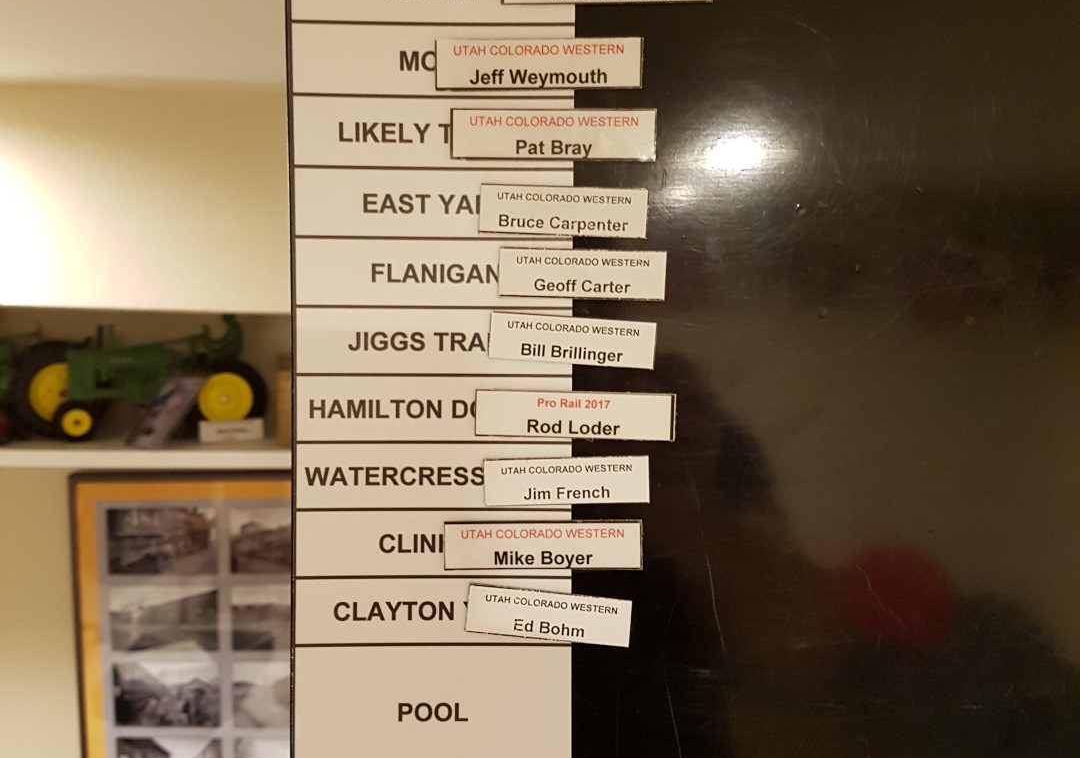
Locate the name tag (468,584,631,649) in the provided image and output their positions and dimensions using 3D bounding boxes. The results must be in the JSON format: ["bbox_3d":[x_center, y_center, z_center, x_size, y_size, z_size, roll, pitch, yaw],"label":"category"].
[{"bbox_3d":[0.003,0.072,0.327,0.049,0.014,0.003,6,3,0],"label":"name tag"}]

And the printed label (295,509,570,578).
[{"bbox_3d":[-0.033,0.051,0.334,0.085,0.021,0.001,0,3,0],"label":"printed label"}]

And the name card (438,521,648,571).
[{"bbox_3d":[0.001,0.051,0.333,0.061,0.015,0.001,0,3,0],"label":"name card"}]

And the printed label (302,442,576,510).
[{"bbox_3d":[-0.032,0.030,0.332,0.085,0.021,0.001,0,3,0],"label":"printed label"}]

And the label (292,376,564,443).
[{"bbox_3d":[-0.032,0.009,0.324,0.082,0.020,0.002,0,3,0],"label":"label"}]

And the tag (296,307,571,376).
[{"bbox_3d":[-0.032,-0.011,0.323,0.082,0.020,0.002,0,3,0],"label":"tag"}]

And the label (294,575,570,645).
[{"bbox_3d":[-0.033,0.072,0.335,0.085,0.021,0.001,0,3,0],"label":"label"}]

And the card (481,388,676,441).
[{"bbox_3d":[0.011,0.011,0.324,0.059,0.014,0.003,1,3,0],"label":"card"}]

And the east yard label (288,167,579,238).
[{"bbox_3d":[-0.032,-0.053,0.327,0.084,0.021,0.001,0,3,0],"label":"east yard label"}]

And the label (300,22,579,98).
[{"bbox_3d":[-0.031,-0.094,0.319,0.081,0.020,0.002,0,3,0],"label":"label"}]

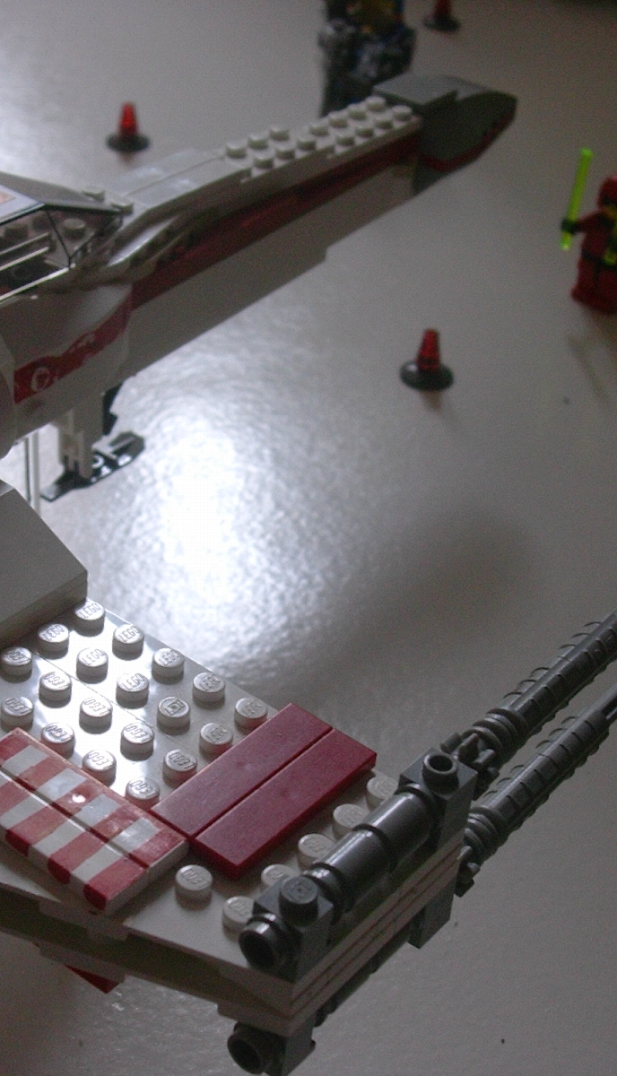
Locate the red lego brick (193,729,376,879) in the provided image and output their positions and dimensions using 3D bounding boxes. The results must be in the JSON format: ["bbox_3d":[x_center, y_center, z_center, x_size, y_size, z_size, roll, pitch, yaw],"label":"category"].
[{"bbox_3d":[-0.003,0.037,0.260,0.008,0.003,0.032,28,39,26],"label":"red lego brick"}]

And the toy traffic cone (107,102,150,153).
[{"bbox_3d":[-0.064,-0.148,0.668,0.016,0.015,0.016,7,36,0],"label":"toy traffic cone"}]

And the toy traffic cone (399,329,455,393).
[{"bbox_3d":[0.036,-0.055,0.560,0.016,0.015,0.016,4,36,0],"label":"toy traffic cone"}]

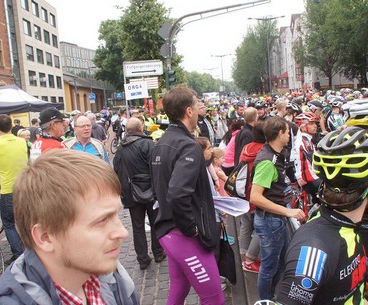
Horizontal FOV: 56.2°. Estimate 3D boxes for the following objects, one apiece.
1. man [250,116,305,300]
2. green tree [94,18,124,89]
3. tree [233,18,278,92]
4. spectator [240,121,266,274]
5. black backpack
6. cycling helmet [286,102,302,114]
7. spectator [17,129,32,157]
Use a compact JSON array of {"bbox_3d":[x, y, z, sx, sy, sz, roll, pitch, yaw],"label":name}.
[{"bbox_3d":[0.784,0.568,3.019,0.500,1.750,0.480,-5,8,-7],"label":"man"},{"bbox_3d":[-7.350,-8.696,37.793,6.200,11.544,6.200,-4,8,0],"label":"green tree"},{"bbox_3d":[9.797,-11.342,45.822,6.500,11.958,6.500,-4,8,0],"label":"tree"},{"bbox_3d":[0.762,0.514,3.710,0.400,1.660,0.480,-7,9,-17],"label":"spectator"},{"bbox_3d":[0.559,0.282,3.600,0.220,0.410,0.300,-8,9,-24],"label":"black backpack"},{"bbox_3d":[1.834,-0.712,5.700,0.280,0.170,0.210,12,4,-14],"label":"cycling helmet"},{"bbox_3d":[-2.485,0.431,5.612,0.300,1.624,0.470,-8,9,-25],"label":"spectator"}]

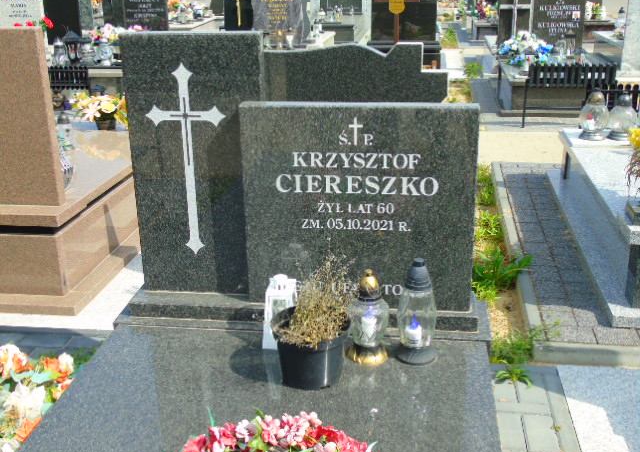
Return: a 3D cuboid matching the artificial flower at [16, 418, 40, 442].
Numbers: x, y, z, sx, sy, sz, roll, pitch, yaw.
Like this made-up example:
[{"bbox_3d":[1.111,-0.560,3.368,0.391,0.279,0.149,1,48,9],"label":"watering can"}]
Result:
[{"bbox_3d":[-0.794,0.562,2.022,0.095,0.065,0.095,2,20,7],"label":"artificial flower"}]

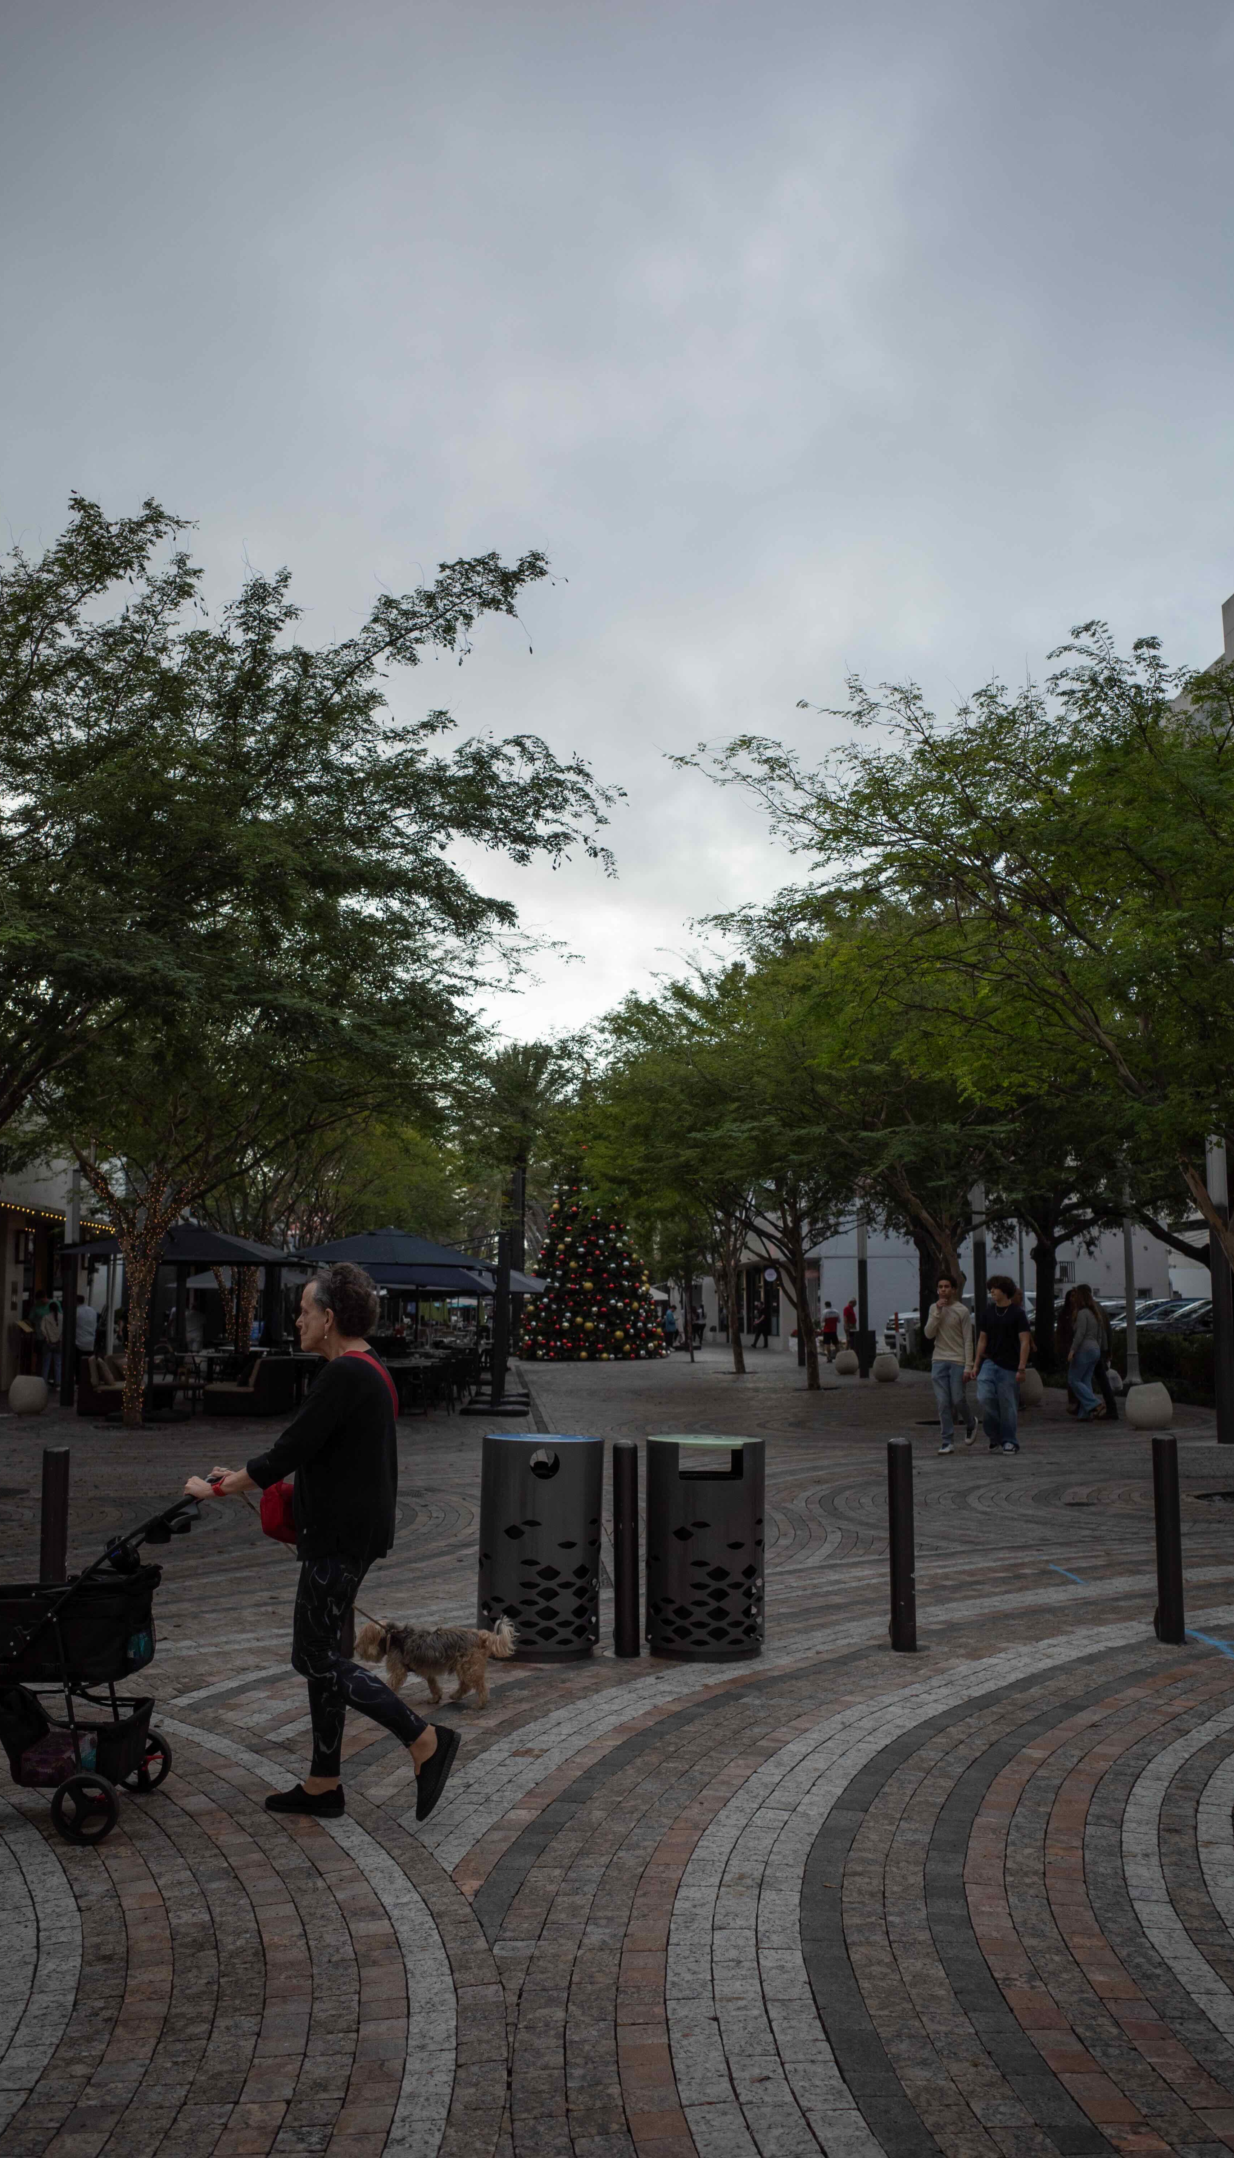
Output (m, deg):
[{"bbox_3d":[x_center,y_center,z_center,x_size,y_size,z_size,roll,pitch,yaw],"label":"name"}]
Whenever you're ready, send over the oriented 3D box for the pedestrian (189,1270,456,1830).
[{"bbox_3d":[-0.878,1.380,5.138,0.800,1.645,0.500,0,-8,0],"label":"pedestrian"}]

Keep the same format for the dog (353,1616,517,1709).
[{"bbox_3d":[-0.682,2.197,6.360,0.600,0.315,0.200,-1,-8,3],"label":"dog"}]

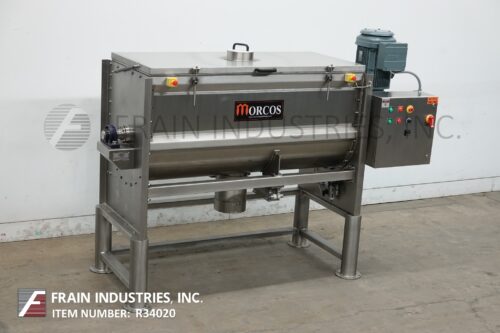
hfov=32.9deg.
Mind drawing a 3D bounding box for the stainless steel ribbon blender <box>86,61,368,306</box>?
[{"bbox_3d":[-0.120,0.050,6.055,1.855,1.512,0.880,-4,17,-28],"label":"stainless steel ribbon blender"}]

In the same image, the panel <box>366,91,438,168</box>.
[{"bbox_3d":[1.097,-0.280,6.297,0.509,0.512,0.227,-4,17,-28],"label":"panel"}]

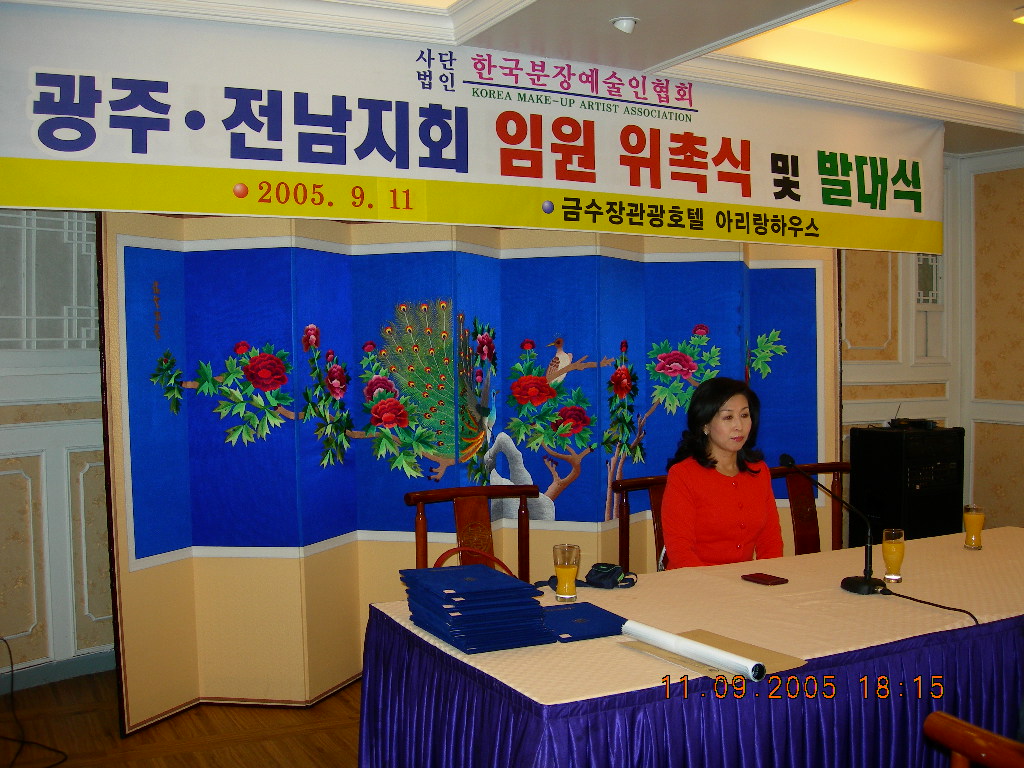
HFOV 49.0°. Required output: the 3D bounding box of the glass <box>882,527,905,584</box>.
[{"bbox_3d":[1.079,0.485,3.175,0.065,0.142,0.065,-1,2,-27],"label":"glass"}]

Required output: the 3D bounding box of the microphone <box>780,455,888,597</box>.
[{"bbox_3d":[0.910,0.381,3.186,0.345,0.360,0.125,1,2,41],"label":"microphone"}]

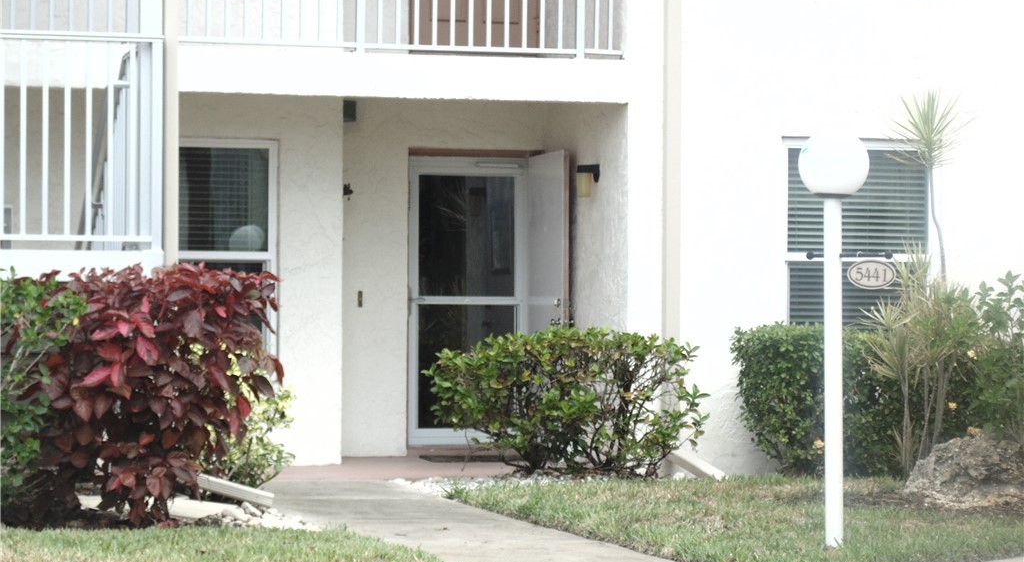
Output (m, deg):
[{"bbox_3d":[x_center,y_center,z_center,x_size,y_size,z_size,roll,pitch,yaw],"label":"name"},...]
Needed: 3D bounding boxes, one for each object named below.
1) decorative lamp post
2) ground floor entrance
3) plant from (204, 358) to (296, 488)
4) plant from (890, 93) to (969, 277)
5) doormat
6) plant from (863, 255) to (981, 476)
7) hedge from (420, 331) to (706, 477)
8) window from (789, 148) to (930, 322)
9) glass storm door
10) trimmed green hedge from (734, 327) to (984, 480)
[{"bbox_3d":[1.597,0.291,14.400,0.355,2.060,0.355,0,0,6],"label":"decorative lamp post"},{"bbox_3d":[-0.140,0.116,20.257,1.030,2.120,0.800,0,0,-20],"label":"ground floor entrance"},{"bbox_3d":[-1.685,0.892,18.400,0.680,0.860,0.620,0,0,-20],"label":"plant"},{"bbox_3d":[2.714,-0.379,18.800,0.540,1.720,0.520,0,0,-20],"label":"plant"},{"bbox_3d":[-0.258,1.226,19.930,0.770,0.020,0.480,0,0,-20],"label":"doormat"},{"bbox_3d":[2.629,0.539,18.700,0.740,1.410,0.700,0,0,-20],"label":"plant"},{"bbox_3d":[0.350,0.773,18.600,1.620,0.960,0.850,0,0,-20],"label":"hedge"},{"bbox_3d":[2.350,-0.175,19.887,1.100,1.500,0.100,0,0,-20],"label":"window"},{"bbox_3d":[-0.316,0.145,20.597,0.900,2.040,0.070,0,0,-20],"label":"glass storm door"},{"bbox_3d":[2.285,0.793,19.400,1.720,1.000,0.820,0,0,-20],"label":"trimmed green hedge"}]

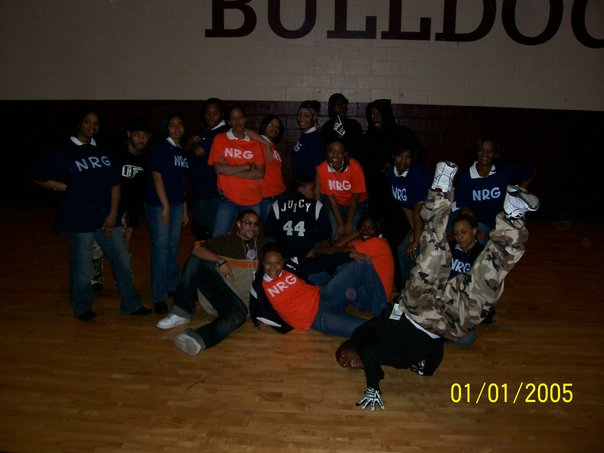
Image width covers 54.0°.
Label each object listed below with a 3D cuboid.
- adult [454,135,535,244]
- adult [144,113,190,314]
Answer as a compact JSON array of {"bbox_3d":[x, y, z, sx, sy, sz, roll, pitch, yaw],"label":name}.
[{"bbox_3d":[1.544,-0.012,4.861,0.600,1.450,0.460,1,13,0],"label":"adult"},{"bbox_3d":[-1.092,-0.110,4.815,0.430,1.630,0.320,-8,16,-37],"label":"adult"}]

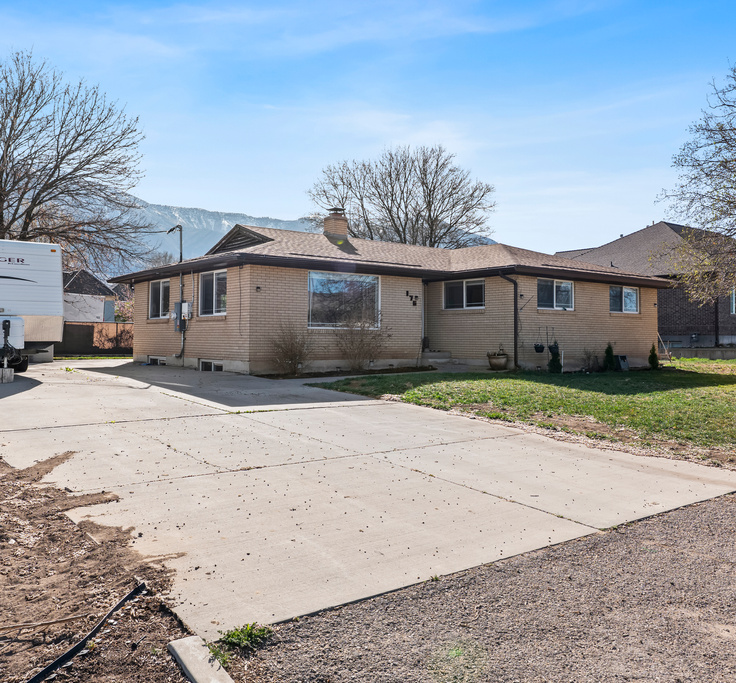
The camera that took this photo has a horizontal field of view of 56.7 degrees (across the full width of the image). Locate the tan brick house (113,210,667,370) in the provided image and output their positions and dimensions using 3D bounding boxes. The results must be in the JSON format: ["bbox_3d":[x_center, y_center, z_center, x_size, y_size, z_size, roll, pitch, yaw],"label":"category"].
[{"bbox_3d":[1.068,-1.788,22.713,15.271,5.121,11.443,0,0,-38],"label":"tan brick house"}]

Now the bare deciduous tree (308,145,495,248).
[{"bbox_3d":[1.972,-5.612,41.031,11.000,12.440,10.800,0,0,0],"label":"bare deciduous tree"}]

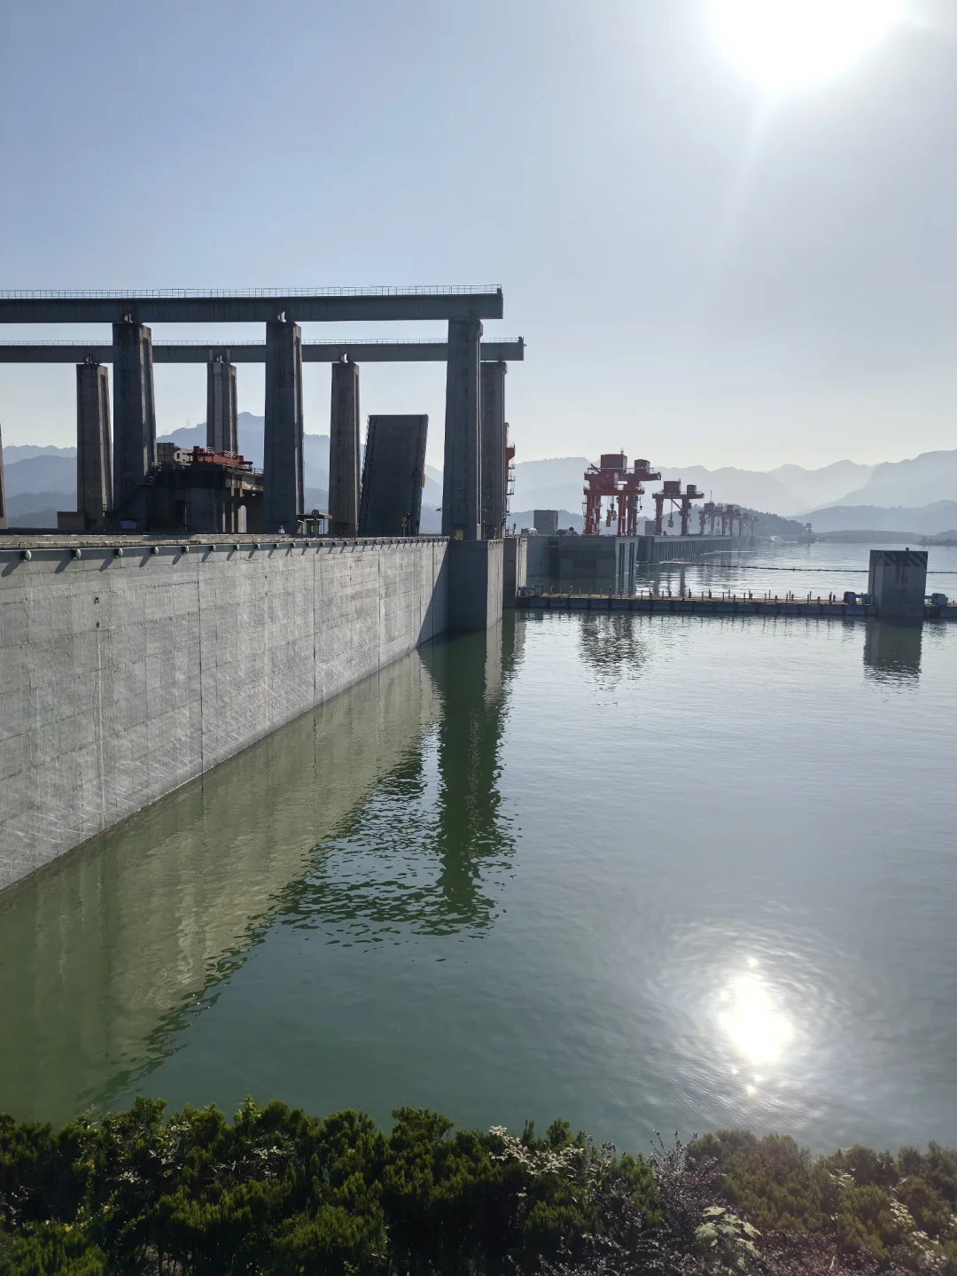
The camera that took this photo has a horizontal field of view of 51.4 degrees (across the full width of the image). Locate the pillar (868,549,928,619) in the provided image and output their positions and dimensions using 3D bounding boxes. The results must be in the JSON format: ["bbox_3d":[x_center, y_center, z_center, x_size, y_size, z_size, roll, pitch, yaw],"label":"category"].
[{"bbox_3d":[65.625,-8.709,155.956,6.420,9.940,7.300,2,6,8],"label":"pillar"}]

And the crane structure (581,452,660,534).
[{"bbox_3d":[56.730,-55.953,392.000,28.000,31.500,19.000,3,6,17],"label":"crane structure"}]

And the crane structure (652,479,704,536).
[{"bbox_3d":[121.539,-79.235,605.000,29.500,33.300,16.000,3,6,17],"label":"crane structure"}]

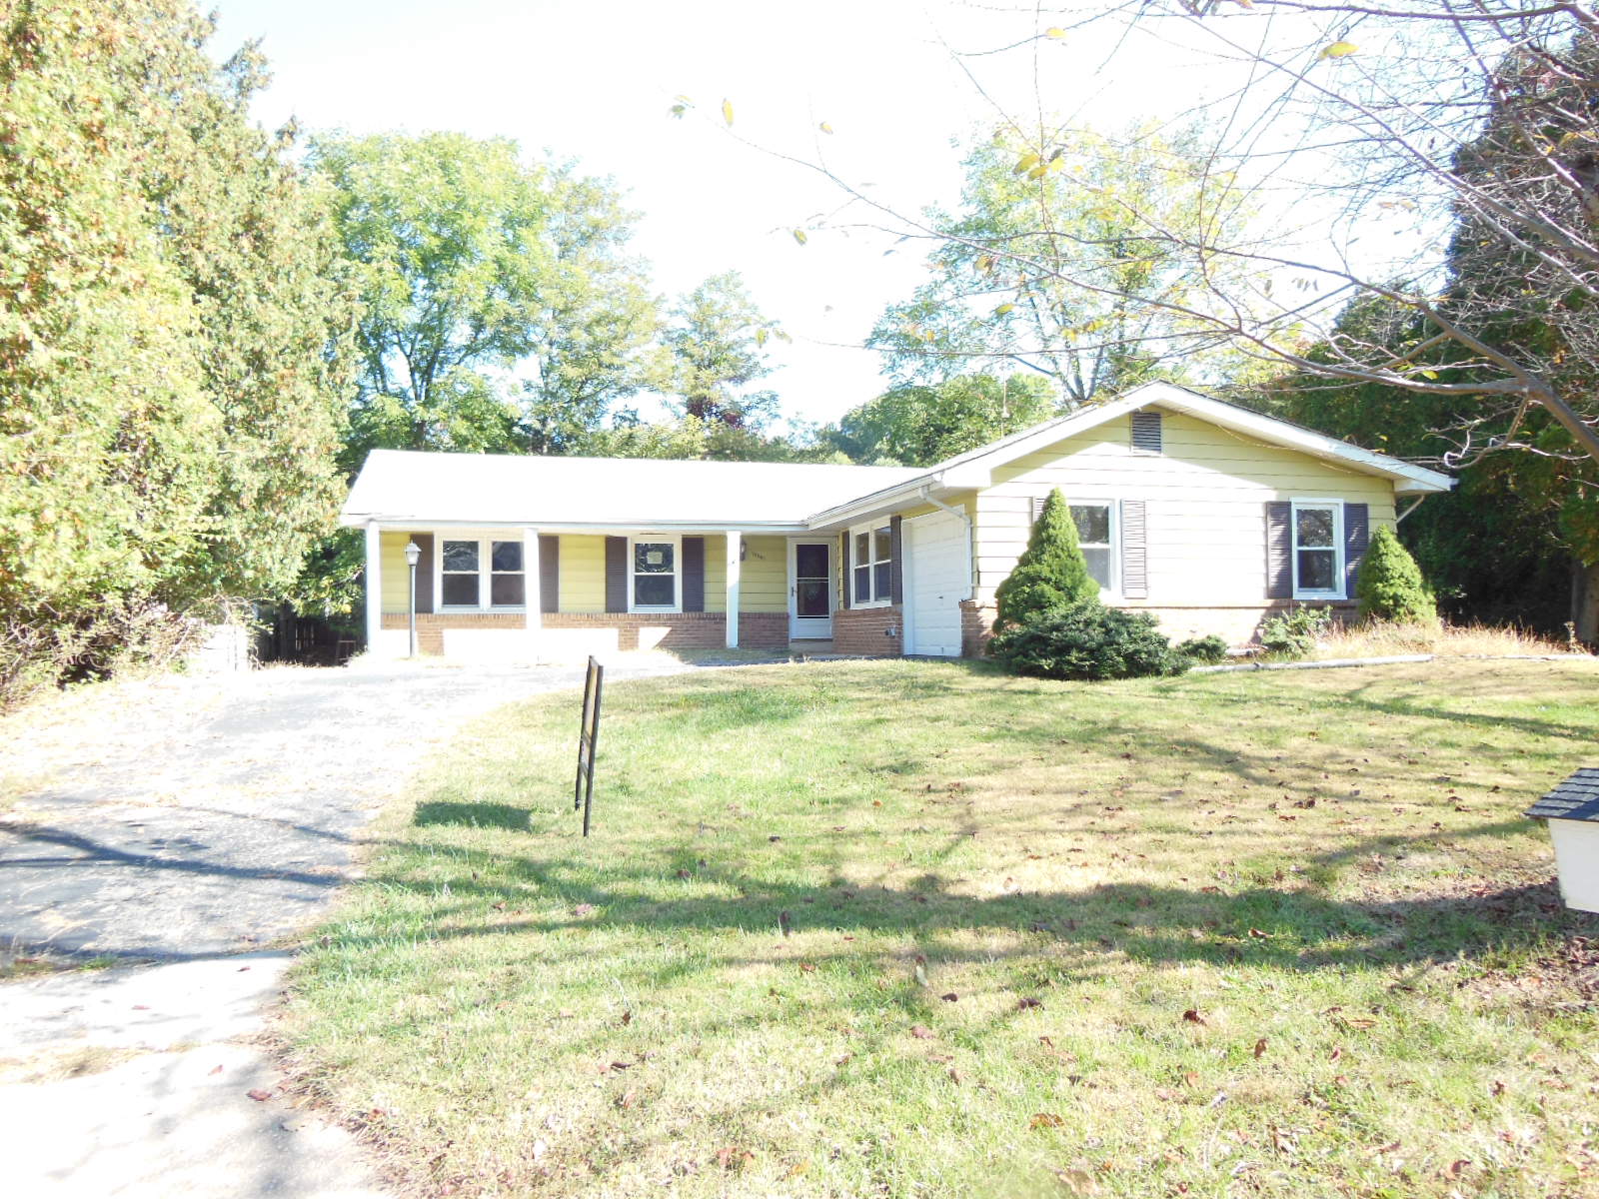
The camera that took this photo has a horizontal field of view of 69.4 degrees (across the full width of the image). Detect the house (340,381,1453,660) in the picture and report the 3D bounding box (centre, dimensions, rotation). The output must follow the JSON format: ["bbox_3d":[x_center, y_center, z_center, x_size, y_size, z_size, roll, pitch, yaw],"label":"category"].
[{"bbox_3d":[0.155,-1.232,24.200,18.000,4.670,15.450,0,-2,-16],"label":"house"}]

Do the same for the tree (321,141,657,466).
[{"bbox_3d":[-11.601,-7.807,42.708,12.930,19.240,12.030,-1,-2,0],"label":"tree"}]

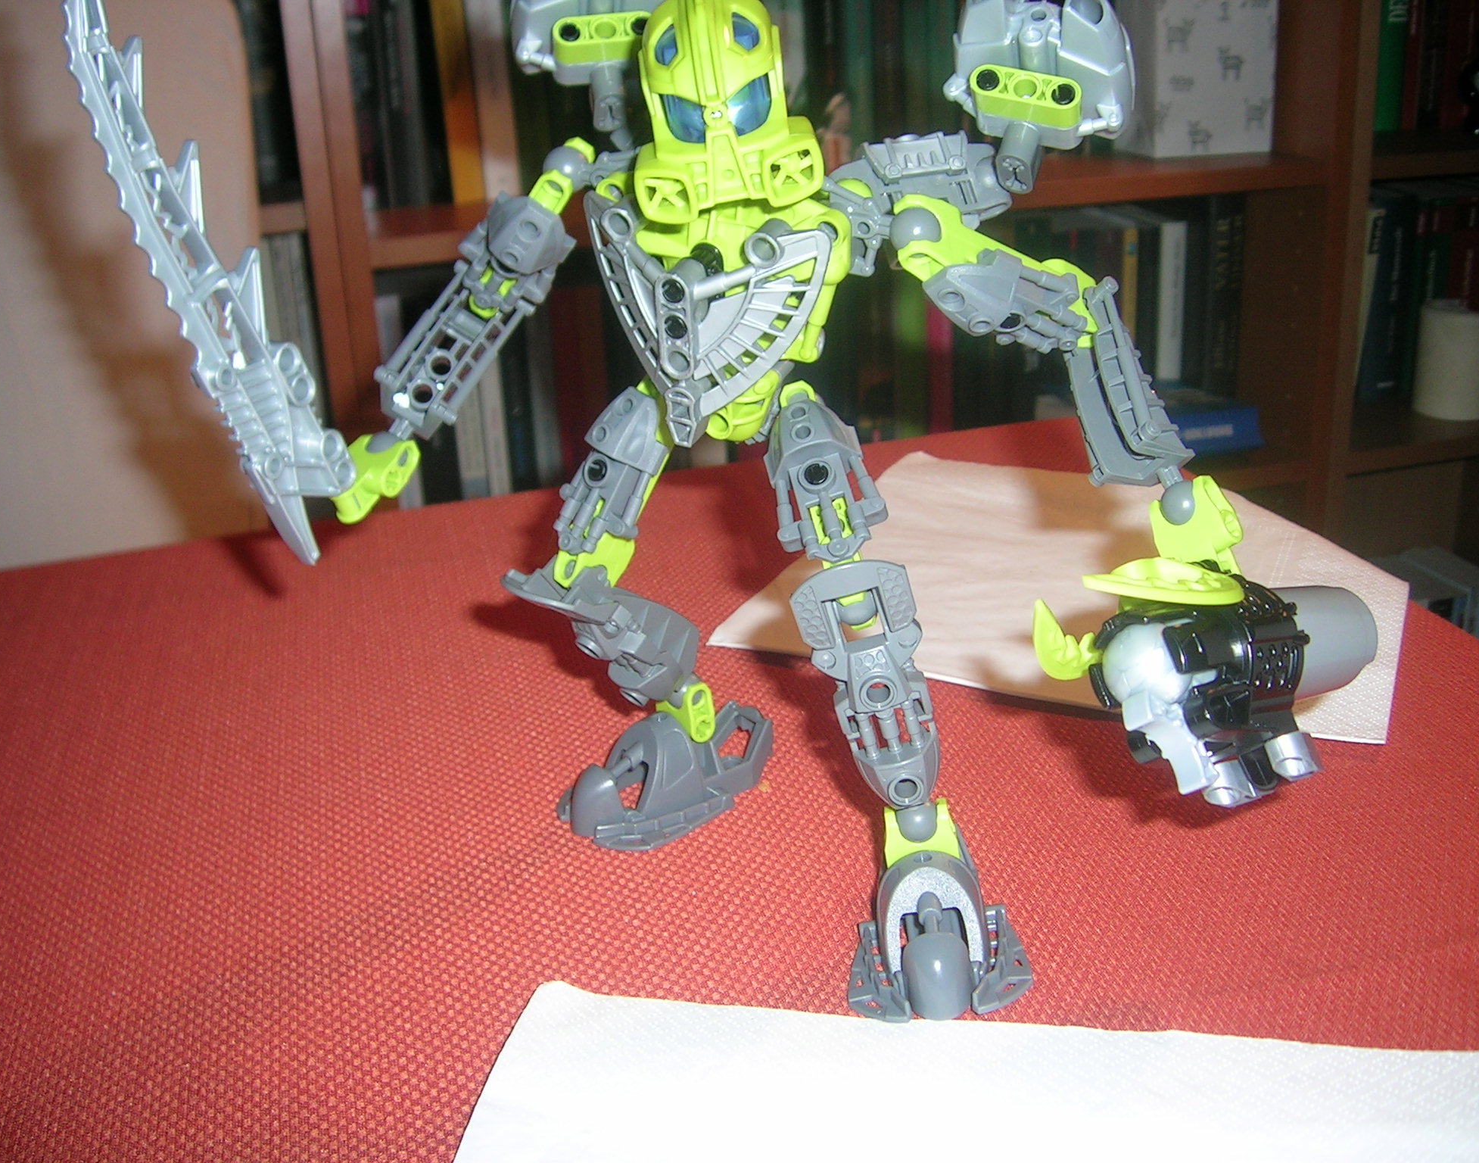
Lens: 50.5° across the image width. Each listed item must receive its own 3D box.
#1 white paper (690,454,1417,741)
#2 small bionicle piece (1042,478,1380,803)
[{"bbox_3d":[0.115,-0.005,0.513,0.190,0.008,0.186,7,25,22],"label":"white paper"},{"bbox_3d":[0.084,0.011,0.278,0.071,0.055,0.042,-5,19,-41],"label":"small bionicle piece"}]

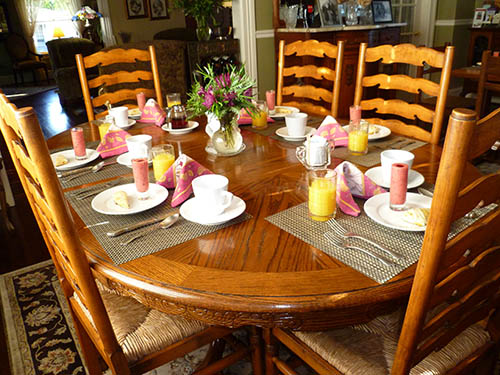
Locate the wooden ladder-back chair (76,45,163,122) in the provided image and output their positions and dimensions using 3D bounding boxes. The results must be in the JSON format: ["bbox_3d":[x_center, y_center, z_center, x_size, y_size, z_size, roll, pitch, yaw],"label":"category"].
[{"bbox_3d":[-0.546,-0.180,2.220,0.480,1.055,0.500,-18,28,-31],"label":"wooden ladder-back chair"}]

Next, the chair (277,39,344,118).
[{"bbox_3d":[0.213,-0.216,2.208,0.490,1.055,0.500,14,29,33],"label":"chair"}]

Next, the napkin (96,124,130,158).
[{"bbox_3d":[-0.501,-0.194,1.544,0.190,0.108,0.155,-23,31,-37],"label":"napkin"}]

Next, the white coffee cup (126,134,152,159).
[{"bbox_3d":[-0.369,-0.128,1.361,0.087,0.078,0.112,-16,28,-27],"label":"white coffee cup"}]

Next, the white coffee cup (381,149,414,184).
[{"bbox_3d":[0.409,-0.055,1.120,0.088,0.080,0.108,11,28,27],"label":"white coffee cup"}]

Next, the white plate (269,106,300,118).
[{"bbox_3d":[0.126,-0.338,1.852,0.198,0.022,0.198,-1,25,4],"label":"white plate"}]

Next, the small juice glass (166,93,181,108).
[{"bbox_3d":[-0.351,-0.386,1.904,0.067,0.105,0.067,-7,25,-9],"label":"small juice glass"}]

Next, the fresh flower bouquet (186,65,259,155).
[{"bbox_3d":[-0.096,-0.266,1.384,0.245,0.295,0.240,-4,25,-3],"label":"fresh flower bouquet"}]

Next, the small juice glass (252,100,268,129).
[{"bbox_3d":[0.045,-0.318,1.759,0.067,0.104,0.067,-3,24,0],"label":"small juice glass"}]

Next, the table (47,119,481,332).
[{"bbox_3d":[-0.057,0.215,1.606,1.230,0.760,1.745,-19,29,-31],"label":"table"}]

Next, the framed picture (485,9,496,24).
[{"bbox_3d":[2.329,-1.651,3.900,0.110,0.155,0.030,3,25,13],"label":"framed picture"}]

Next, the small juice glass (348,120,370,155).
[{"bbox_3d":[0.361,-0.164,1.345,0.067,0.106,0.067,4,25,15],"label":"small juice glass"}]

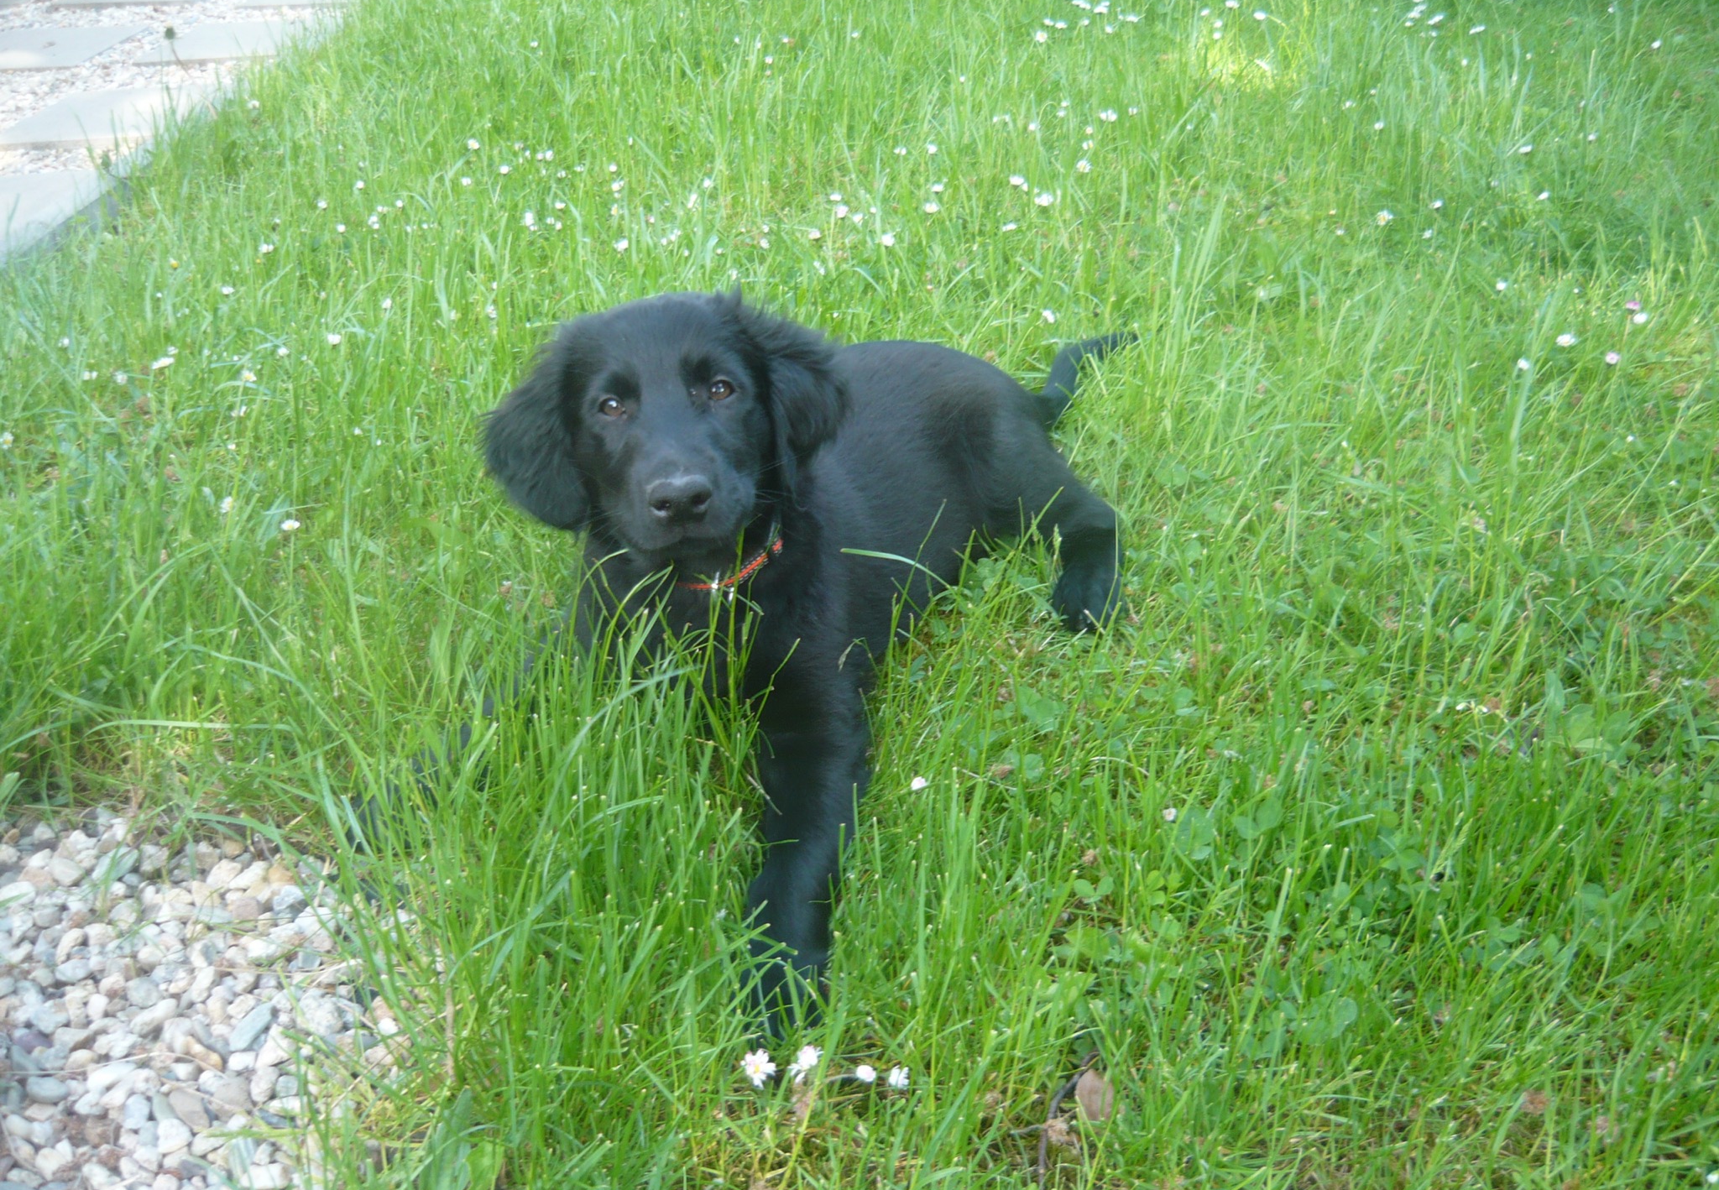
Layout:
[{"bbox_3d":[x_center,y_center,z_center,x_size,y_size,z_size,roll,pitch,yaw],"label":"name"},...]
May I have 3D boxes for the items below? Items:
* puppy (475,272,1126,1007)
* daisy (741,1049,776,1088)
[{"bbox_3d":[-0.027,-0.082,1.111,0.330,0.320,0.640,15,34,24],"label":"puppy"},{"bbox_3d":[-0.051,0.239,0.827,0.018,0.016,0.016,0,31,0],"label":"daisy"}]

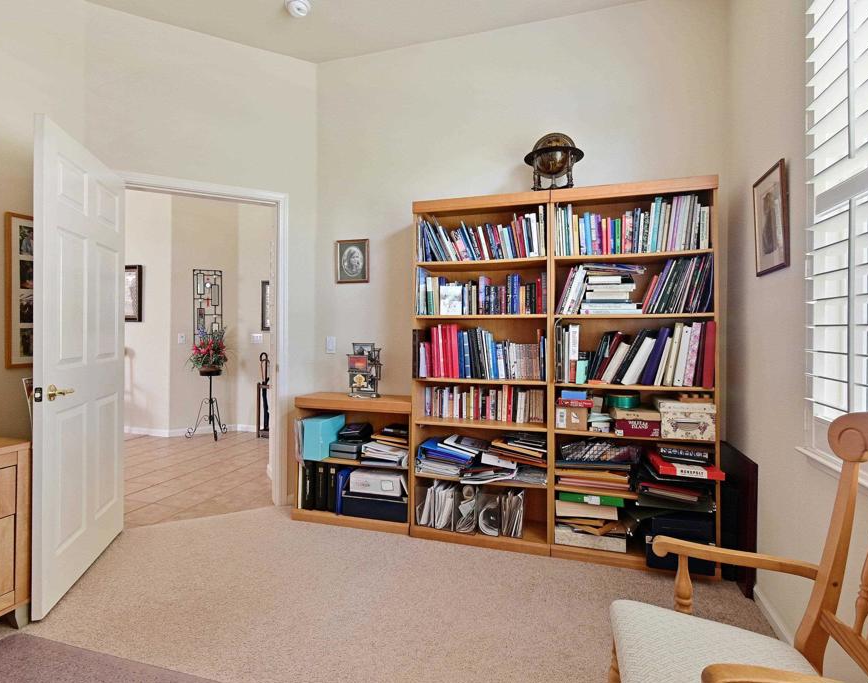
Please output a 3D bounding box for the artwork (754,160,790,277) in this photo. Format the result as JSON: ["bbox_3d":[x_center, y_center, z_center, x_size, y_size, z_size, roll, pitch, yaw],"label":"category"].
[{"bbox_3d":[1.349,-0.476,1.703,0.022,0.407,0.288,0,1,19],"label":"artwork"}]

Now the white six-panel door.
[{"bbox_3d":[-1.693,0.089,2.082,0.038,2.020,0.786,0,1,-17],"label":"white six-panel door"}]

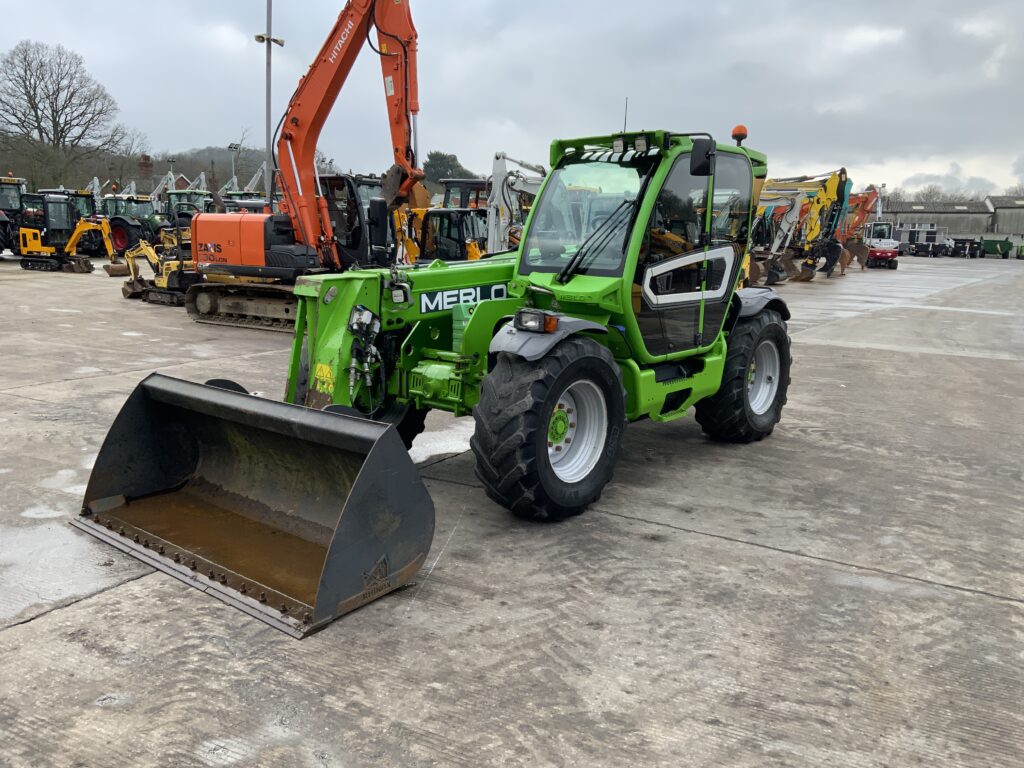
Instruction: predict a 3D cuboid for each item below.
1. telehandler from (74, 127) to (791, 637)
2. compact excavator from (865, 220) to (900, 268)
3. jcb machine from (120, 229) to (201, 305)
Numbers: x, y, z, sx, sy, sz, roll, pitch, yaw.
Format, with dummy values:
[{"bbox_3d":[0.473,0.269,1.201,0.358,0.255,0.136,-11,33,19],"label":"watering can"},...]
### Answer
[{"bbox_3d":[0.035,-0.686,6.532,2.340,2.730,5.830,9,13,39],"label":"telehandler"},{"bbox_3d":[20.554,-7.792,48.257,1.720,2.520,3.700,3,10,11],"label":"compact excavator"},{"bbox_3d":[-8.072,-2.942,19.932,2.650,2.050,0.820,8,13,35],"label":"jcb machine"}]

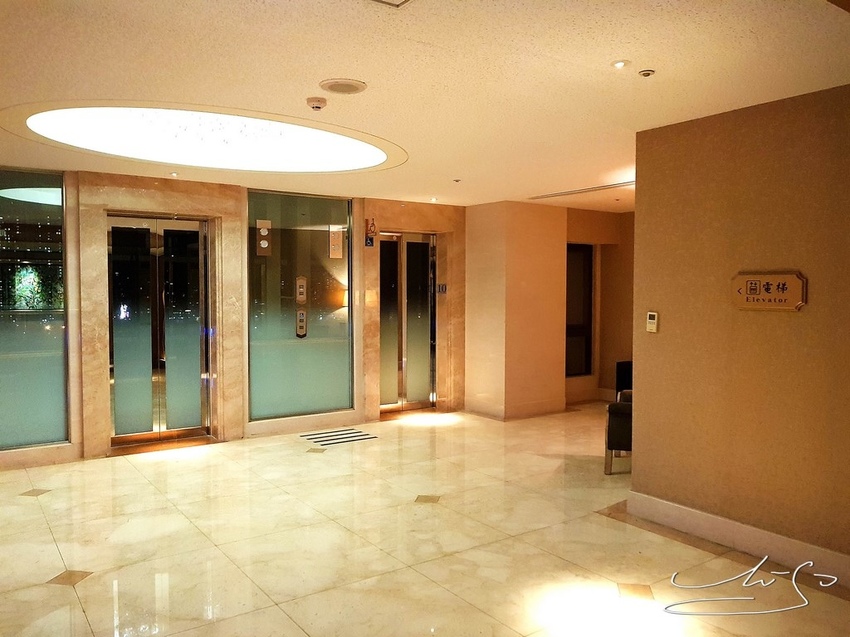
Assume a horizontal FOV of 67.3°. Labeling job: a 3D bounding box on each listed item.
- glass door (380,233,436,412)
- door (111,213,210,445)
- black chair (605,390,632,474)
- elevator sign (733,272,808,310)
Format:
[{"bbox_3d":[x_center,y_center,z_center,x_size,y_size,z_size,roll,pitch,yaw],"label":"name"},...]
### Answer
[{"bbox_3d":[-0.250,0.049,7.636,0.910,2.110,0.080,-2,3,-36],"label":"glass door"},{"bbox_3d":[-2.511,0.112,6.065,0.950,2.120,0.140,-2,3,-36],"label":"door"},{"bbox_3d":[1.833,0.836,5.207,0.680,0.760,0.630,1,2,17],"label":"black chair"},{"bbox_3d":[1.808,-0.142,3.359,0.030,0.200,0.380,-2,3,-36],"label":"elevator sign"}]

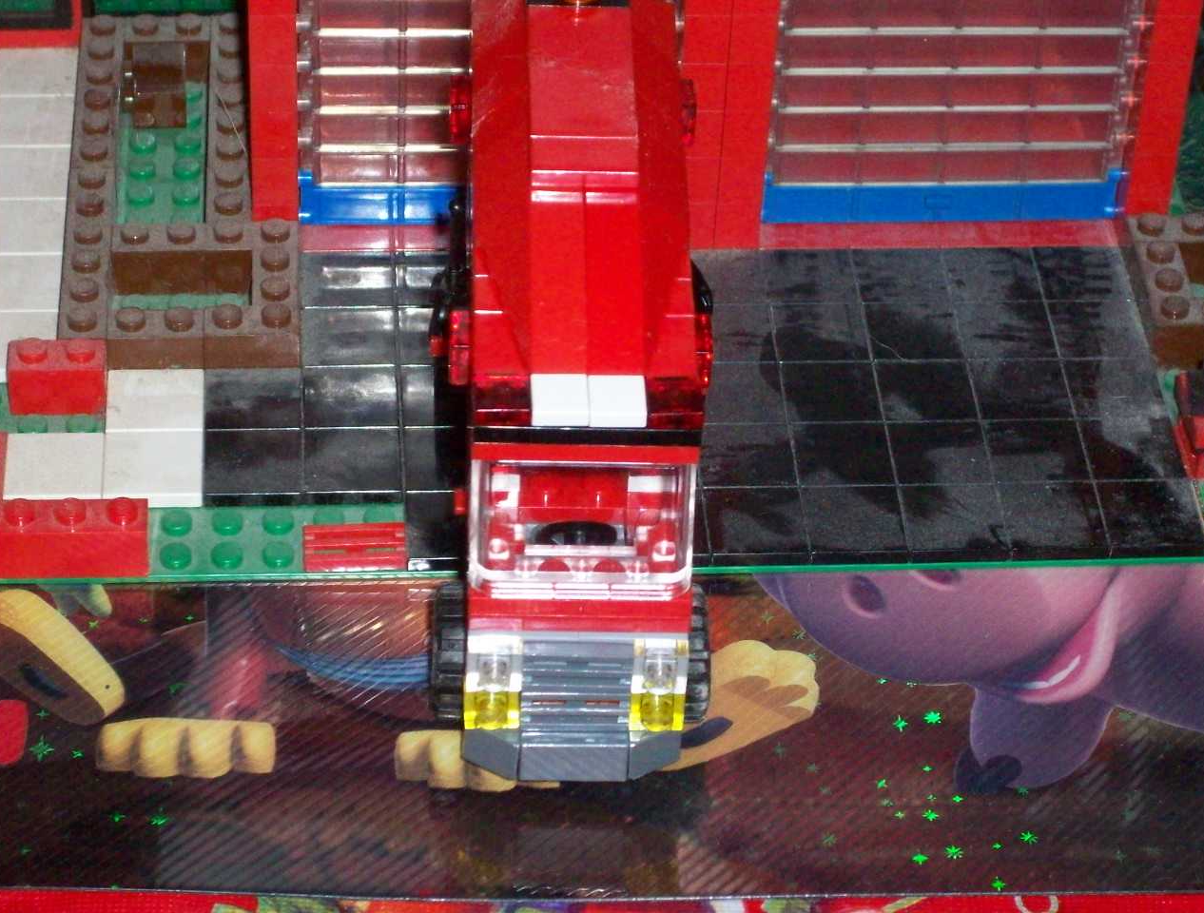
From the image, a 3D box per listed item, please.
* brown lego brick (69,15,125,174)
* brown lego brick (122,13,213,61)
[{"bbox_3d":[-0.090,-0.062,0.700,0.008,0.011,0.048,-1,40,-4],"label":"brown lego brick"},{"bbox_3d":[-0.080,-0.075,0.716,0.016,0.011,0.008,-1,40,-4],"label":"brown lego brick"}]

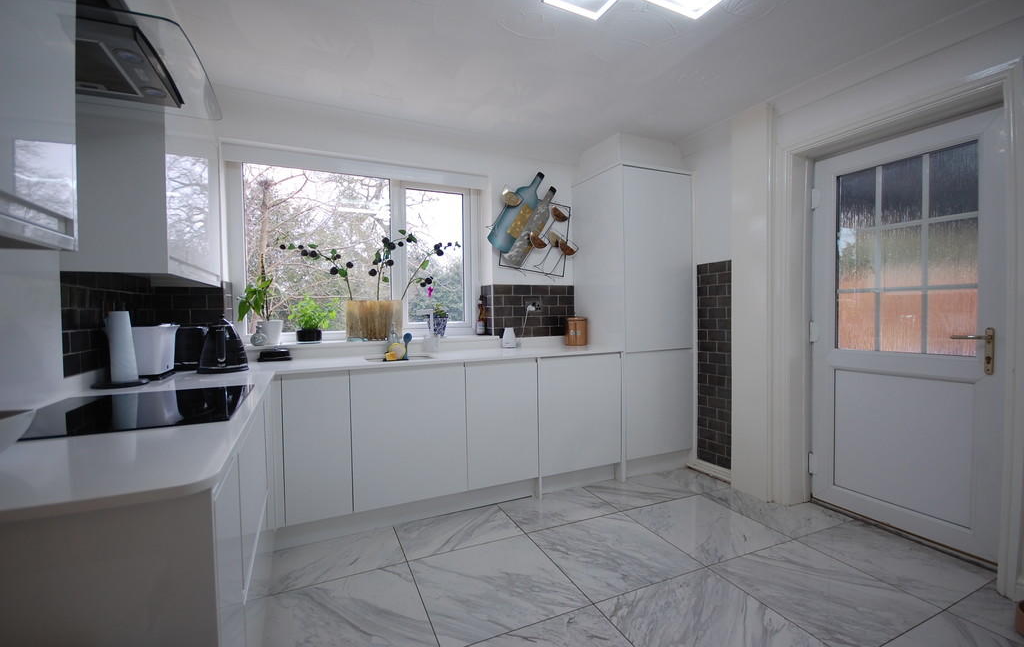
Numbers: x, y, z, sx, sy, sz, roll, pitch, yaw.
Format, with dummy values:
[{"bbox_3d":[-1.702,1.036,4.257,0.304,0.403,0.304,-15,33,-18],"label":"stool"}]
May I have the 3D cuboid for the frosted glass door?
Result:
[{"bbox_3d":[1.984,0.048,2.211,0.060,2.000,0.775,-1,1,-26],"label":"frosted glass door"}]

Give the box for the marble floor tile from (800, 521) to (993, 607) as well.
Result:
[{"bbox_3d":[1.739,1.079,1.962,0.500,0.010,0.570,-1,1,-22],"label":"marble floor tile"}]

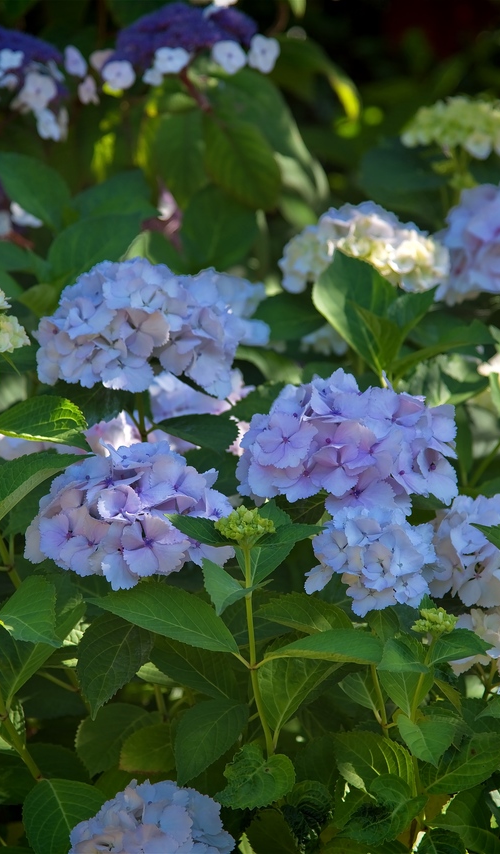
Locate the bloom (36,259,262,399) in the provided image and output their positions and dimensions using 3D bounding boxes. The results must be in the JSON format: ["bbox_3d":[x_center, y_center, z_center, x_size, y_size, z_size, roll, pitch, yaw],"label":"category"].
[{"bbox_3d":[-0.079,-0.077,3.330,0.168,0.105,0.155,0,12,0],"label":"bloom"}]

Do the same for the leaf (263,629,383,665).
[{"bbox_3d":[0.052,0.157,3.050,0.094,0.022,0.062,-5,19,25],"label":"leaf"}]

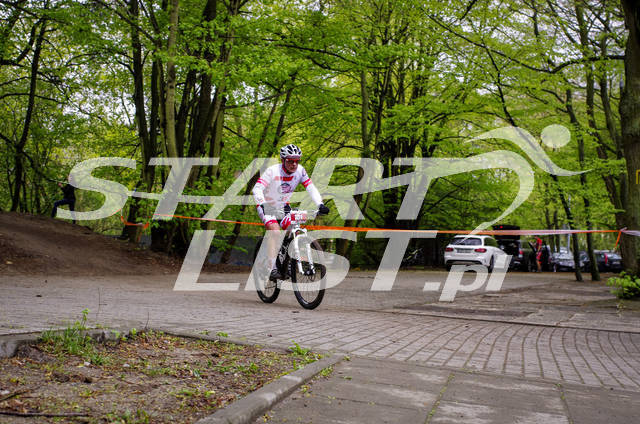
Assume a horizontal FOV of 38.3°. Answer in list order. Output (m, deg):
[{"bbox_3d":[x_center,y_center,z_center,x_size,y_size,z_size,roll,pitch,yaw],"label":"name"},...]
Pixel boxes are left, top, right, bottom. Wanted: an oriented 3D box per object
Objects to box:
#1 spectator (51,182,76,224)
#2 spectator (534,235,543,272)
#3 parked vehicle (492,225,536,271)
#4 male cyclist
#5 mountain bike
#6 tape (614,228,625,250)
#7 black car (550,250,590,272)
[{"bbox_3d":[-8.620,-0.370,31.000,0.800,1.650,0.550,0,-2,9],"label":"spectator"},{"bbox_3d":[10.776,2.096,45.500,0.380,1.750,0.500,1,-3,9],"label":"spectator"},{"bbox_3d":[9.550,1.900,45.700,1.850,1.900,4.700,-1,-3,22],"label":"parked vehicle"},{"bbox_3d":[-0.330,0.005,9.660,0.720,1.440,0.800,1,-3,-25],"label":"male cyclist"},{"bbox_3d":[-0.322,0.475,9.620,0.690,1.030,1.800,1,-3,-26],"label":"mountain bike"},{"bbox_3d":[5.194,0.477,16.000,0.170,0.380,0.080,0,-3,18],"label":"tape"},{"bbox_3d":[15.235,2.974,56.000,1.800,1.470,4.350,0,-3,26],"label":"black car"}]

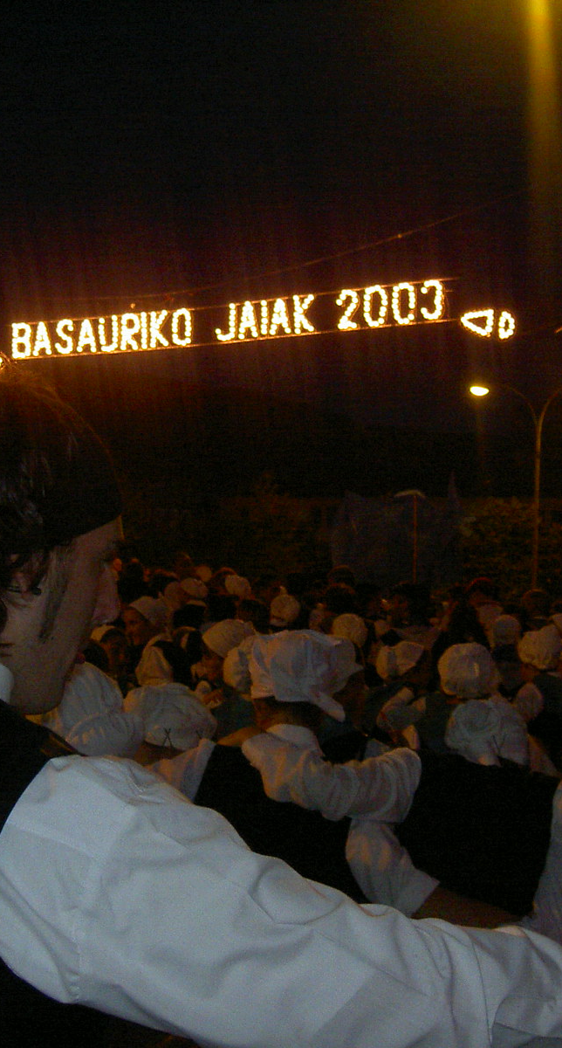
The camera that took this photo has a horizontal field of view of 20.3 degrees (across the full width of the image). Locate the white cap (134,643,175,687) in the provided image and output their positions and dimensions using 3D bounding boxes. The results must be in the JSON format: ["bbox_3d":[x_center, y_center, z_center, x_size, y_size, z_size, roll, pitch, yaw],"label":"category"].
[{"bbox_3d":[-0.633,0.712,7.900,0.200,0.220,0.220,1,-2,-3],"label":"white cap"}]

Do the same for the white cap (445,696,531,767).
[{"bbox_3d":[0.591,0.594,4.500,0.250,0.200,0.260,1,-2,-6],"label":"white cap"}]

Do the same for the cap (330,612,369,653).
[{"bbox_3d":[0.437,0.683,10.000,0.240,0.220,0.260,1,-2,0],"label":"cap"}]

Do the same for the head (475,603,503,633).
[{"bbox_3d":[1.434,0.655,10.800,0.190,0.260,0.230,1,-2,0],"label":"head"}]

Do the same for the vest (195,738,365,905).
[{"bbox_3d":[-0.007,0.844,4.250,0.450,0.560,0.270,1,-2,3],"label":"vest"}]

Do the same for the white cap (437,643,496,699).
[{"bbox_3d":[0.707,0.560,6.000,0.215,0.210,0.230,1,-2,3],"label":"white cap"}]

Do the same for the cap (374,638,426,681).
[{"bbox_3d":[0.559,0.641,7.400,0.250,0.205,0.260,0,-2,37],"label":"cap"}]

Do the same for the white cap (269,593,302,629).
[{"bbox_3d":[0.028,0.566,10.200,0.205,0.215,0.225,1,-2,0],"label":"white cap"}]

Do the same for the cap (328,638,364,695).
[{"bbox_3d":[0.173,0.501,5.500,0.240,0.200,0.200,1,-2,-5],"label":"cap"}]

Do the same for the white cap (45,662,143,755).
[{"bbox_3d":[-0.494,0.494,4.200,0.260,0.240,0.270,2,-2,-19],"label":"white cap"}]

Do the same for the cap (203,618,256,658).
[{"bbox_3d":[-0.232,0.524,7.200,0.245,0.185,0.200,1,-2,12],"label":"cap"}]

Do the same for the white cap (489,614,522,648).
[{"bbox_3d":[1.454,0.693,10.200,0.205,0.210,0.225,1,-2,6],"label":"white cap"}]

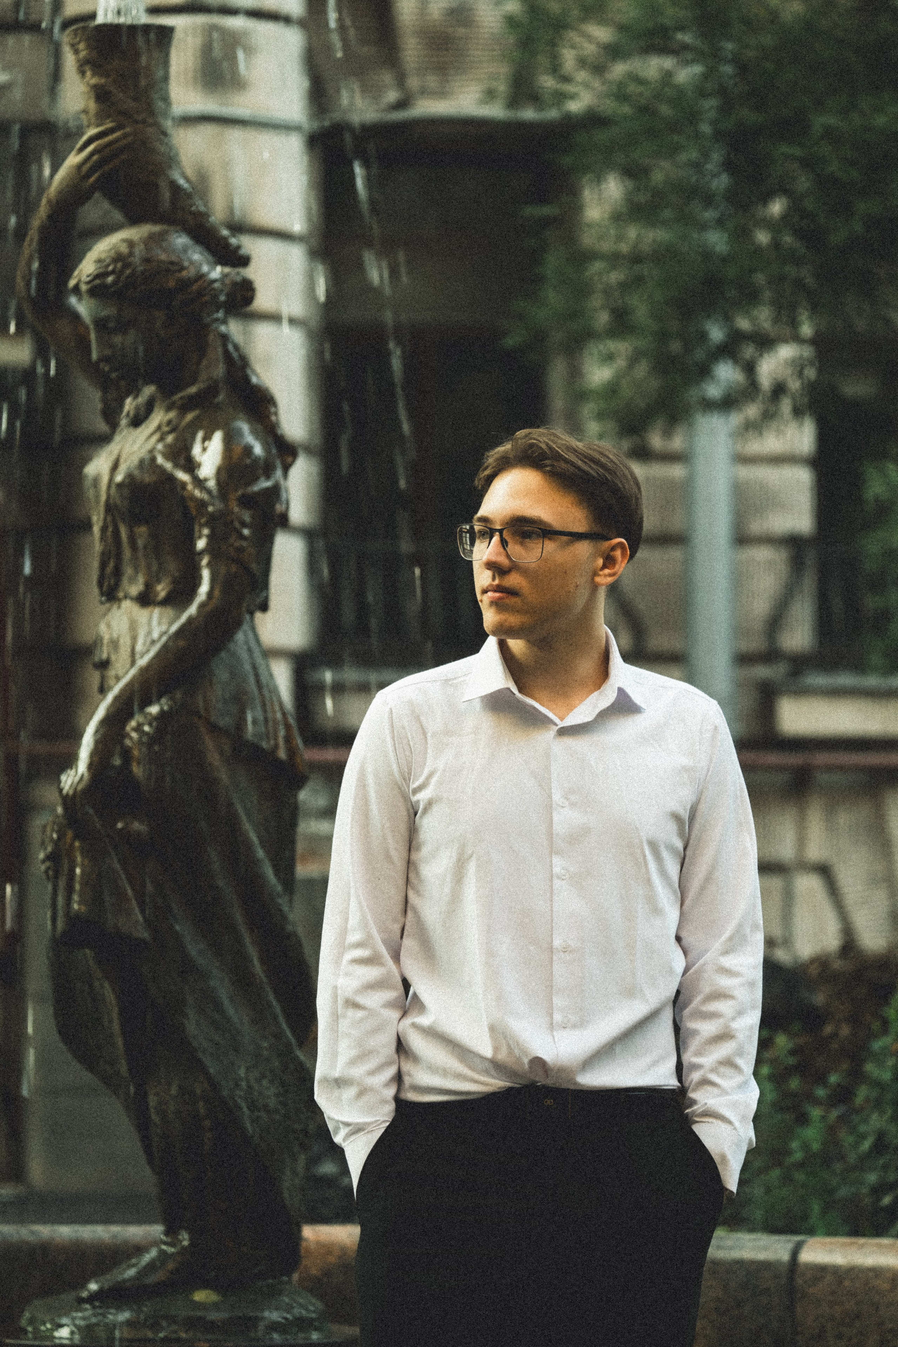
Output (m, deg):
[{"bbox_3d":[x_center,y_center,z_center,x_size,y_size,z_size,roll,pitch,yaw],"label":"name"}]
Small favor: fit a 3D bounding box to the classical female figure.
[{"bbox_3d":[-0.435,0.057,9.600,0.480,1.820,0.500,0,1,-27],"label":"classical female figure"}]

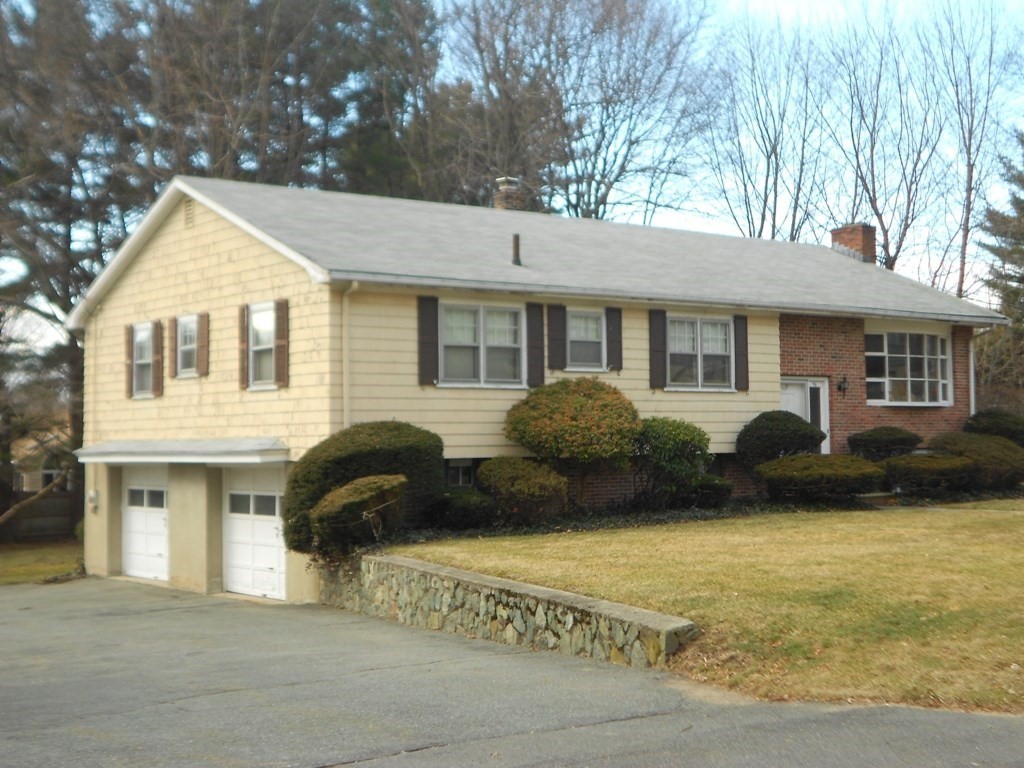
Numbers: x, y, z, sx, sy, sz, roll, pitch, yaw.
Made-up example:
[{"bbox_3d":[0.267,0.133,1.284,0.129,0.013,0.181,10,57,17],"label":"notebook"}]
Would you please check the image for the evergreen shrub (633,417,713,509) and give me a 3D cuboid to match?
[{"bbox_3d":[2.659,1.322,24.112,1.400,1.560,1.250,1,-3,-37],"label":"evergreen shrub"}]

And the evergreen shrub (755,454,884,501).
[{"bbox_3d":[5.505,1.654,25.993,2.600,0.880,1.750,1,-3,-37],"label":"evergreen shrub"}]

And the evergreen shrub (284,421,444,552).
[{"bbox_3d":[-1.969,1.375,19.496,2.246,1.768,1.869,1,-3,-39],"label":"evergreen shrub"}]

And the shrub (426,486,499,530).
[{"bbox_3d":[-0.751,1.824,21.575,1.150,0.650,1.000,1,-3,-37],"label":"shrub"}]

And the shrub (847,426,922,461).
[{"bbox_3d":[7.064,1.476,27.556,1.550,1.280,1.350,1,-3,-37],"label":"shrub"}]

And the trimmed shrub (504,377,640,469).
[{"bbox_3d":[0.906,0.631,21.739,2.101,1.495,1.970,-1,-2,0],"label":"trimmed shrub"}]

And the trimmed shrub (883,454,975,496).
[{"bbox_3d":[7.519,1.658,26.164,1.919,0.778,1.515,1,-3,-39],"label":"trimmed shrub"}]

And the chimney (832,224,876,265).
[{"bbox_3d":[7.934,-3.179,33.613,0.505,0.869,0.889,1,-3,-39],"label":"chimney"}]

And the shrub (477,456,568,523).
[{"bbox_3d":[0.159,1.601,22.273,1.450,1.020,1.300,1,-3,-37],"label":"shrub"}]

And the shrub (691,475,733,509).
[{"bbox_3d":[3.274,1.760,23.784,0.768,0.576,0.747,1,-3,-39],"label":"shrub"}]

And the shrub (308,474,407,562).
[{"bbox_3d":[-2.090,1.800,19.625,1.350,1.150,1.250,1,-3,-37],"label":"shrub"}]

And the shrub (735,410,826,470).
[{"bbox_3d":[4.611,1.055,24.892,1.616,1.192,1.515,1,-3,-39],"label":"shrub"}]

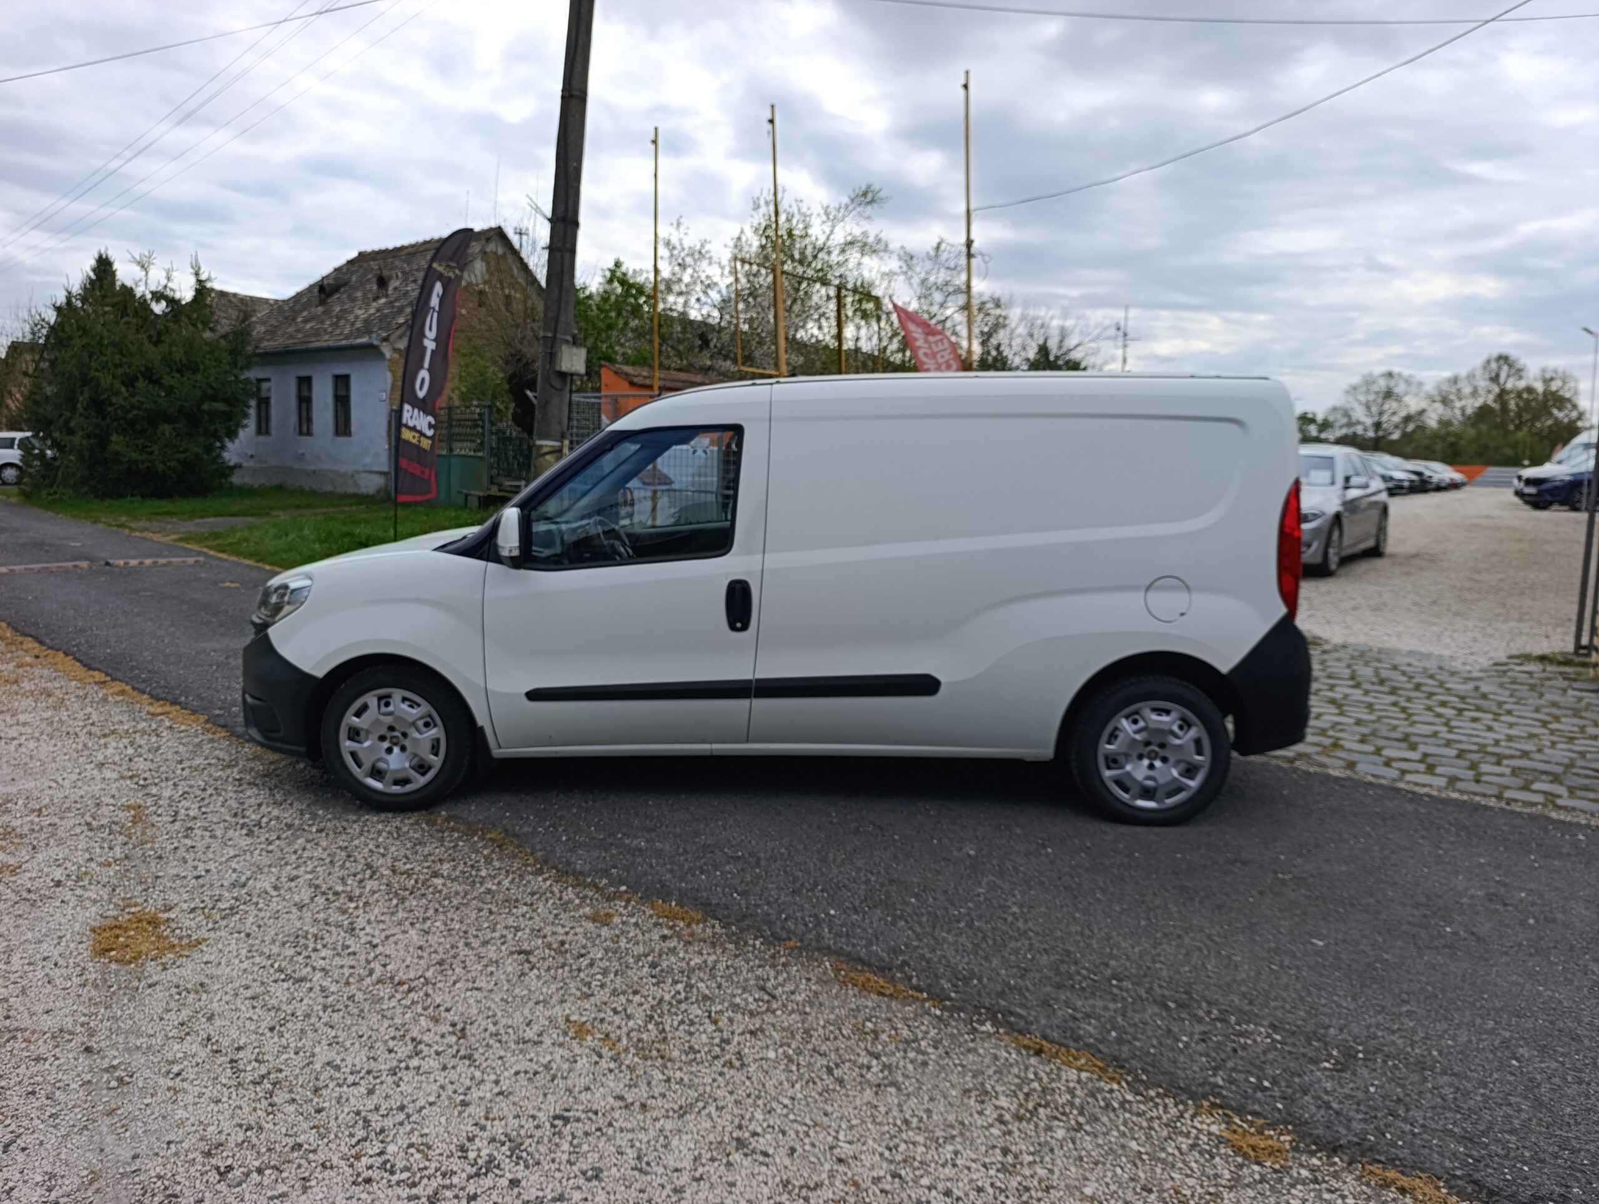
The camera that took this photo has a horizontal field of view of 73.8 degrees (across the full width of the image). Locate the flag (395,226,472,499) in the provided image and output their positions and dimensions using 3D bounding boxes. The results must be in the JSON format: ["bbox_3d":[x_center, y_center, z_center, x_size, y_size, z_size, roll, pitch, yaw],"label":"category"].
[{"bbox_3d":[-4.464,-2.900,13.000,0.950,3.360,0.250,3,8,14],"label":"flag"}]

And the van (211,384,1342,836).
[{"bbox_3d":[-0.163,-0.136,5.154,4.750,1.870,1.860,1,8,2],"label":"van"}]

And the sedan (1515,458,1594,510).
[{"bbox_3d":[21.221,-3.260,27.955,4.600,1.650,1.880,0,8,-7],"label":"sedan"}]

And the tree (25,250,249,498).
[{"bbox_3d":[-16.283,-5.571,26.114,5.000,5.750,4.900,6,10,37],"label":"tree"}]

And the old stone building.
[{"bbox_3d":[-11.206,-6.364,28.808,9.800,6.500,6.300,7,10,38],"label":"old stone building"}]

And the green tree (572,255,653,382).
[{"bbox_3d":[-4.776,-5.662,27.417,3.000,6.200,3.000,1,8,0],"label":"green tree"}]

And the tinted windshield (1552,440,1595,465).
[{"bbox_3d":[20.324,-3.876,27.855,0.750,0.600,1.450,0,8,-7],"label":"tinted windshield"}]

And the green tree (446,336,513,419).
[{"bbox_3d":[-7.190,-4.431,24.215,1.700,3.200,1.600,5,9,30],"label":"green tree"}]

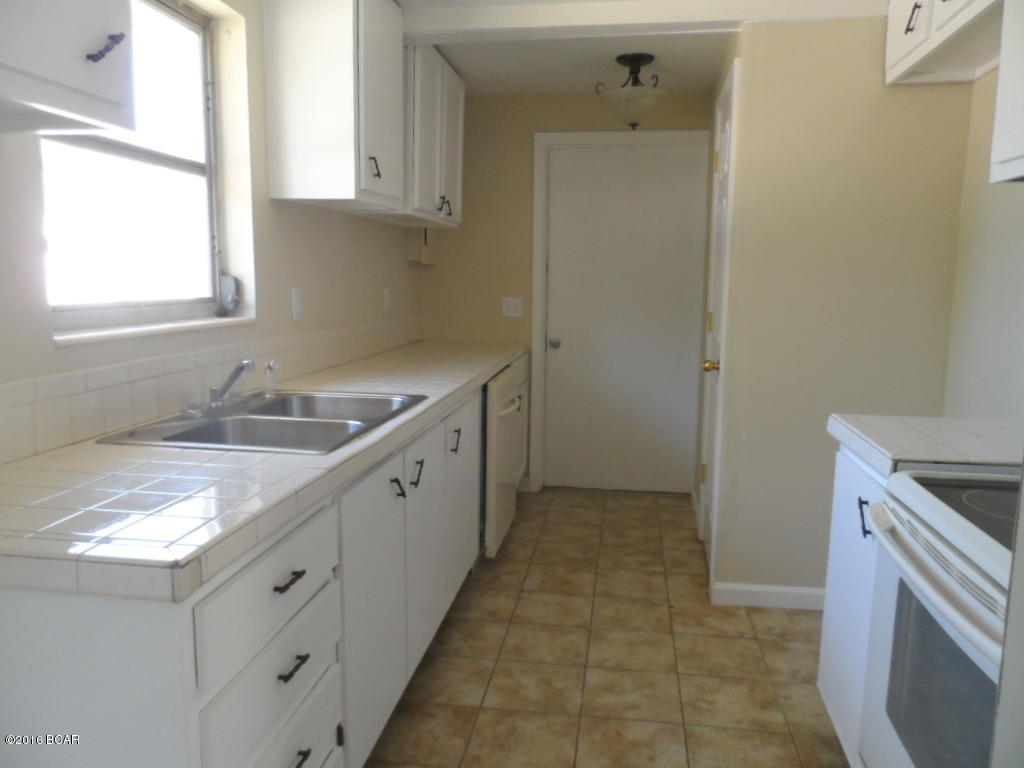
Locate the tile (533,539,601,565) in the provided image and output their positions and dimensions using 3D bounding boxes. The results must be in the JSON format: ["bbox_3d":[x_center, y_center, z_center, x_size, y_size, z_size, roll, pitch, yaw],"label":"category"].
[{"bbox_3d":[0.264,0.825,3.445,0.305,0.010,0.281,1,8,9],"label":"tile"}]

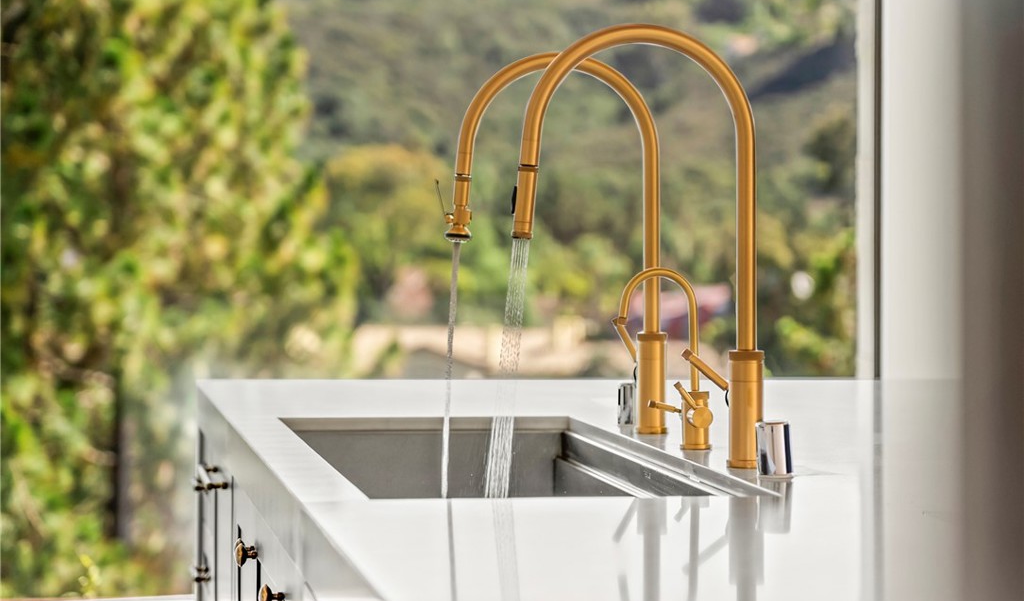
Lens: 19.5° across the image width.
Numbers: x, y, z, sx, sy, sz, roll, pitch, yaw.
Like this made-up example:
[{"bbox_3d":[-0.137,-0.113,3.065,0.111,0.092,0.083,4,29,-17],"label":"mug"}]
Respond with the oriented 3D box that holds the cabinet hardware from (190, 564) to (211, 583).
[{"bbox_3d":[-0.591,0.523,5.686,0.031,0.014,0.190,0,1,-8],"label":"cabinet hardware"}]

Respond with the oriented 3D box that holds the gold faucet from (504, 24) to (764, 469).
[{"bbox_3d":[0.163,-0.072,3.885,0.339,0.575,0.056,0,1,-8],"label":"gold faucet"}]

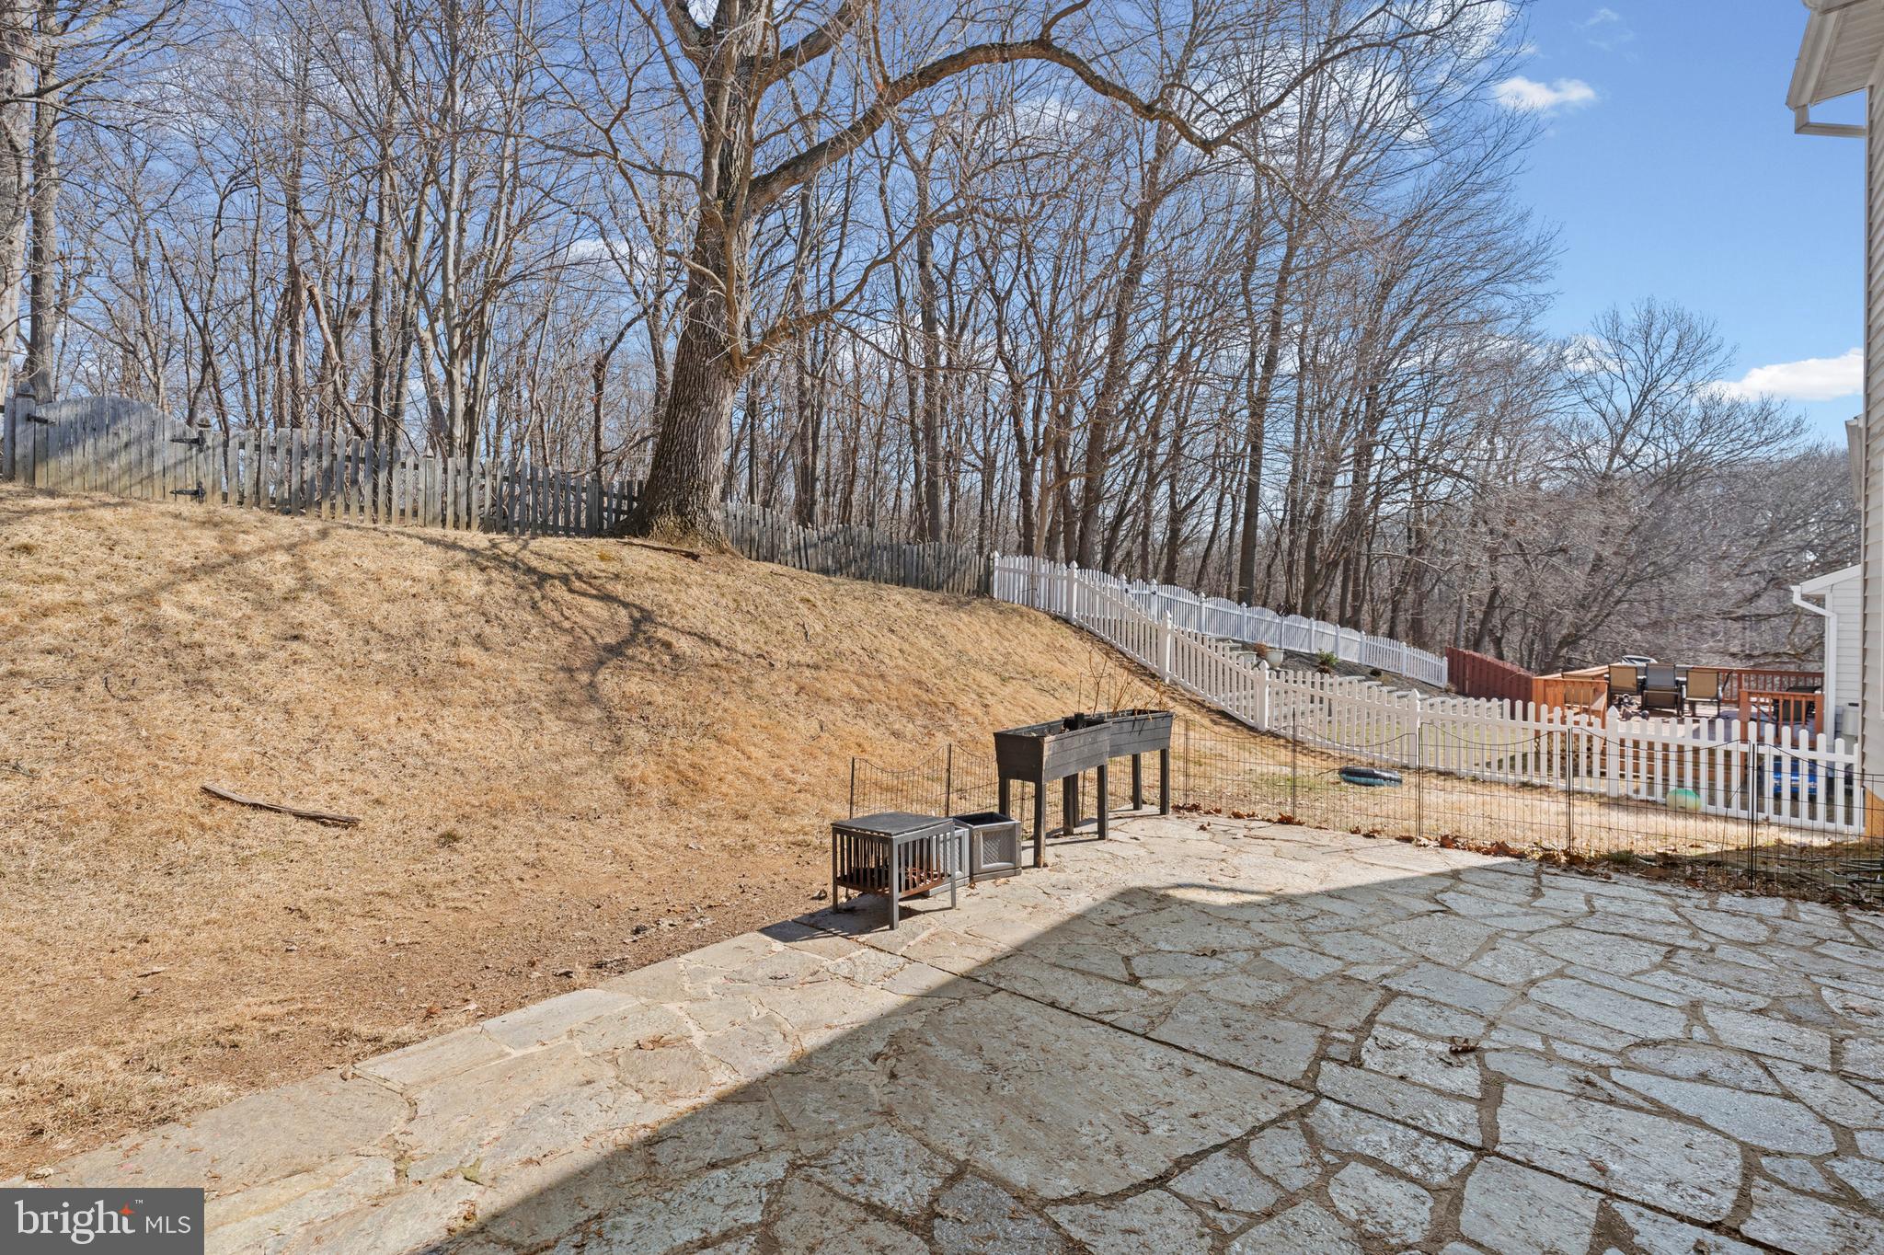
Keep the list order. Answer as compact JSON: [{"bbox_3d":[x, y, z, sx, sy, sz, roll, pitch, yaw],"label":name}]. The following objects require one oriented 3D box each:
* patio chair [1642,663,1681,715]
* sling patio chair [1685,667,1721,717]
[{"bbox_3d":[15.740,1.355,18.270,0.650,1.080,0.780,0,0,44],"label":"patio chair"},{"bbox_3d":[16.460,1.400,18.080,0.680,0.980,0.610,0,0,-44],"label":"sling patio chair"}]

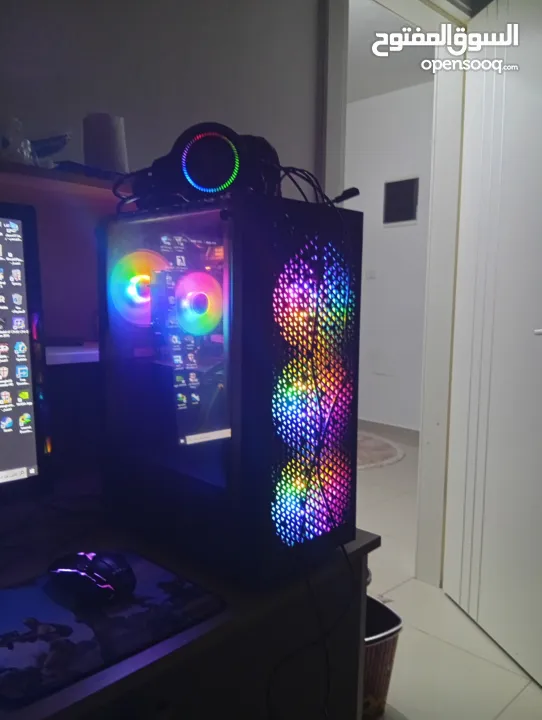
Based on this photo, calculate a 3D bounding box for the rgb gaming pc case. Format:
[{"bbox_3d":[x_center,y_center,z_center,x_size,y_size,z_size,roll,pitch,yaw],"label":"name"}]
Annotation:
[{"bbox_3d":[-0.070,0.023,0.786,0.350,0.434,0.184,7,10,44],"label":"rgb gaming pc case"}]

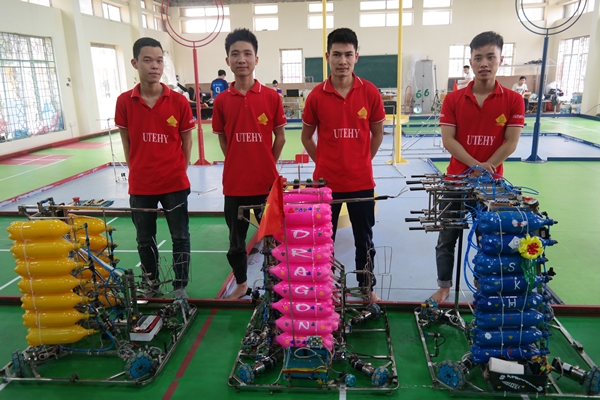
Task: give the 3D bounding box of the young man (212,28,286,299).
[{"bbox_3d":[-0.322,-0.177,2.894,0.470,1.715,0.320,-3,16,-5],"label":"young man"}]

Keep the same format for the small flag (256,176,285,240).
[{"bbox_3d":[-0.132,0.034,2.009,0.120,0.280,0.080,2,16,15],"label":"small flag"}]

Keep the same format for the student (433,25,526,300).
[{"bbox_3d":[1.086,-0.155,2.758,0.550,1.655,0.360,3,16,16],"label":"student"}]

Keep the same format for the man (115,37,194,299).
[{"bbox_3d":[-0.962,-0.174,2.978,0.500,1.705,0.320,-4,16,-7],"label":"man"}]

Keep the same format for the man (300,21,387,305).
[{"bbox_3d":[0.269,-0.167,2.824,0.500,1.695,0.320,-1,16,3],"label":"man"}]

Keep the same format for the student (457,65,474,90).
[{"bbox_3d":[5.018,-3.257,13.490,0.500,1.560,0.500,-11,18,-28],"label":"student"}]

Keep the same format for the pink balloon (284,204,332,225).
[{"bbox_3d":[0.007,0.067,2.067,0.285,0.094,0.094,0,16,6],"label":"pink balloon"}]

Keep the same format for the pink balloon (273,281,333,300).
[{"bbox_3d":[0.012,0.439,2.172,0.285,0.094,0.094,0,16,6],"label":"pink balloon"}]

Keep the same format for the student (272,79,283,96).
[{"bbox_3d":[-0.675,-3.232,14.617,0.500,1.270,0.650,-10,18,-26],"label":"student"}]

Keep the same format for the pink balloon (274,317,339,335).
[{"bbox_3d":[0.012,0.623,2.224,0.285,0.094,0.094,0,16,6],"label":"pink balloon"}]

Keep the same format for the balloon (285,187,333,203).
[{"bbox_3d":[0.007,-0.025,2.041,0.285,0.094,0.094,0,16,6],"label":"balloon"}]

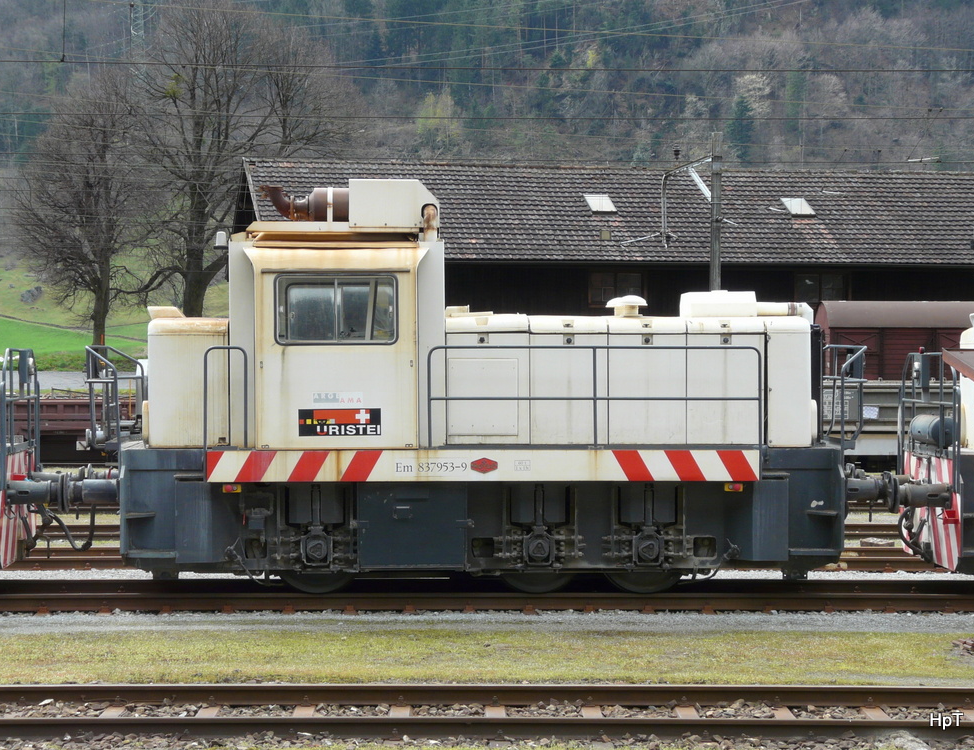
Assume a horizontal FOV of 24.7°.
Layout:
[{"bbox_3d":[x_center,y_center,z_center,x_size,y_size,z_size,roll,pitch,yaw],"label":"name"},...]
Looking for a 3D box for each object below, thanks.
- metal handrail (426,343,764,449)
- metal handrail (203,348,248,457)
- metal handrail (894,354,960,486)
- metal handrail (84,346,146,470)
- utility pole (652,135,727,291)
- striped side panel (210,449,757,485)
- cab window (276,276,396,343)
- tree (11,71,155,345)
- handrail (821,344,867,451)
[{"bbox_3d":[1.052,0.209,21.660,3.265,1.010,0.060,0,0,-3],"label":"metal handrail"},{"bbox_3d":[-2.517,0.235,21.460,0.440,1.050,0.060,0,0,-3],"label":"metal handrail"},{"bbox_3d":[4.627,0.450,23.260,0.200,1.380,2.300,0,0,-3],"label":"metal handrail"},{"bbox_3d":[-3.811,0.320,22.750,0.420,1.220,2.300,0,0,-3],"label":"metal handrail"},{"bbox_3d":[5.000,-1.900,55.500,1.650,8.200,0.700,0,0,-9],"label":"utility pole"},{"bbox_3d":[-0.024,0.884,21.640,5.360,0.315,0.080,0,0,-3],"label":"striped side panel"},{"bbox_3d":[-1.465,-0.633,21.600,1.190,0.670,0.060,0,0,-3],"label":"cab window"},{"bbox_3d":[-14.150,-5.770,78.000,5.050,9.800,5.050,0,0,-3],"label":"tree"},{"bbox_3d":[3.614,0.270,23.200,0.360,1.120,2.300,0,0,-3],"label":"handrail"}]

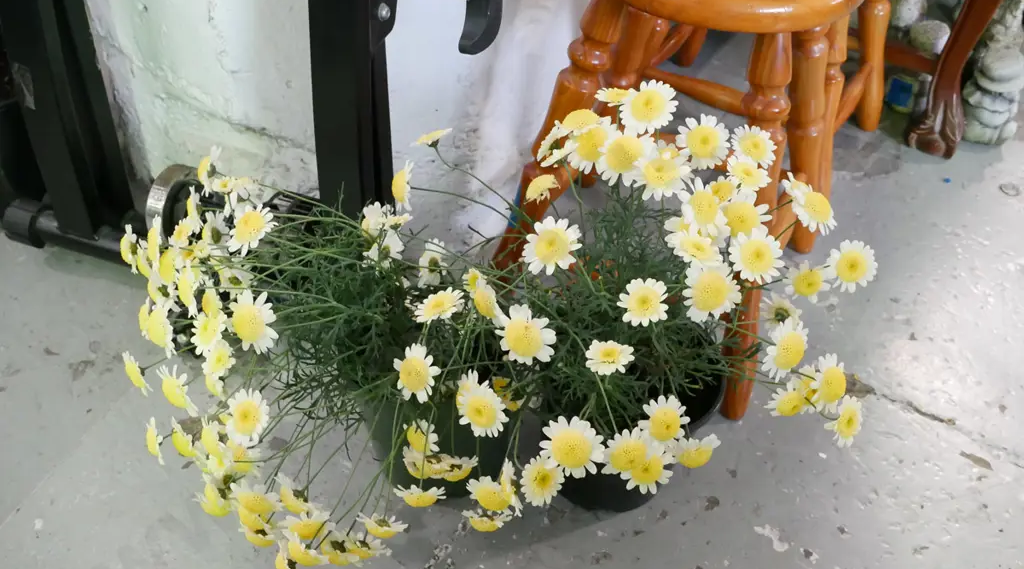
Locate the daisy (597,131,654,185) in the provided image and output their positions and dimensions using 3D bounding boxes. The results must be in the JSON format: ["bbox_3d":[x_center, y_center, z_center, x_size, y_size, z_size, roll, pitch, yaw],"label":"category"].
[{"bbox_3d":[0.099,-0.111,0.876,0.050,0.020,0.050,13,77,10],"label":"daisy"}]

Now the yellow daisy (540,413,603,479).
[{"bbox_3d":[0.050,0.137,0.850,0.054,0.054,0.019,5,6,3],"label":"yellow daisy"}]

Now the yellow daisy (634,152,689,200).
[{"bbox_3d":[0.132,-0.096,0.890,0.048,0.017,0.048,27,65,23],"label":"yellow daisy"}]

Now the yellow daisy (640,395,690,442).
[{"bbox_3d":[0.141,0.123,0.922,0.047,0.047,0.020,8,22,5],"label":"yellow daisy"}]

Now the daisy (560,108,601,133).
[{"bbox_3d":[0.062,-0.143,0.890,0.048,0.018,0.048,-32,33,-30],"label":"daisy"}]

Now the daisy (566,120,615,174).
[{"bbox_3d":[0.071,-0.123,0.902,0.049,0.049,0.020,33,20,26],"label":"daisy"}]

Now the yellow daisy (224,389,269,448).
[{"bbox_3d":[-0.230,0.116,0.875,0.050,0.016,0.050,26,92,22],"label":"yellow daisy"}]

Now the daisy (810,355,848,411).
[{"bbox_3d":[0.274,0.085,0.872,0.049,0.049,0.020,-31,16,-29],"label":"daisy"}]

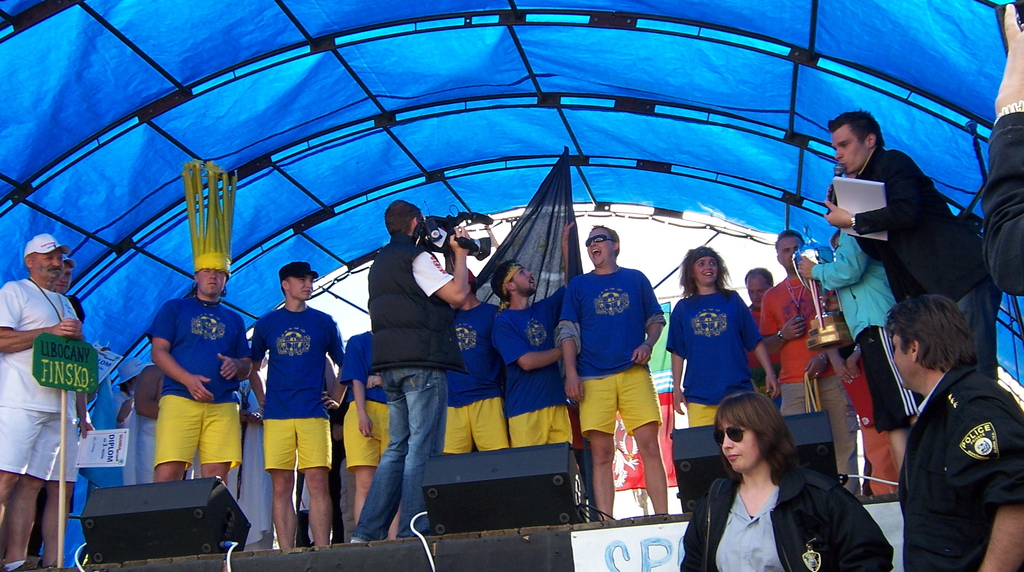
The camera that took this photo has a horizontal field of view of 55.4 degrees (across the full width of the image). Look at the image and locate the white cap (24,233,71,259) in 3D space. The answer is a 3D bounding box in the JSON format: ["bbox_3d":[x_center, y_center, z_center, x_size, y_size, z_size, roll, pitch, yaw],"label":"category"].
[{"bbox_3d":[-2.584,-0.223,5.430,0.265,0.142,0.178,-9,-18,15],"label":"white cap"}]

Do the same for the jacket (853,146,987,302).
[{"bbox_3d":[1.732,-0.257,4.150,0.460,0.680,0.490,-30,-12,12],"label":"jacket"}]

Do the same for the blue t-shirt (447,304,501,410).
[{"bbox_3d":[-0.318,0.422,6.020,0.540,0.670,0.290,-6,-17,5],"label":"blue t-shirt"}]

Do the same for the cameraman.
[{"bbox_3d":[-0.538,0.380,4.980,0.600,1.770,0.560,9,-22,-38],"label":"cameraman"}]

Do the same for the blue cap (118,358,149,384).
[{"bbox_3d":[-2.731,0.622,7.100,0.280,0.160,0.260,-25,-3,28],"label":"blue cap"}]

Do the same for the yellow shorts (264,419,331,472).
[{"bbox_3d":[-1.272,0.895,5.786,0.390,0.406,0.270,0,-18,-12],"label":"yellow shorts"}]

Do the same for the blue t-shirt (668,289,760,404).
[{"bbox_3d":[1.144,0.339,5.522,0.520,0.678,0.280,-8,-18,11],"label":"blue t-shirt"}]

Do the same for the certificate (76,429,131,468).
[{"bbox_3d":[-2.282,0.909,5.450,0.297,0.210,0.008,-4,-20,10],"label":"certificate"}]

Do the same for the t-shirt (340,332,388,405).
[{"bbox_3d":[-0.819,0.508,6.080,0.500,0.620,0.280,-5,-17,2],"label":"t-shirt"}]

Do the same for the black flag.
[{"bbox_3d":[0.125,-0.368,6.250,0.660,1.050,0.280,-6,-17,7],"label":"black flag"}]

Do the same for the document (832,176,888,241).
[{"bbox_3d":[1.418,-0.309,3.950,0.215,0.020,0.290,0,-55,10],"label":"document"}]

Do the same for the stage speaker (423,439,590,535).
[{"bbox_3d":[-0.024,0.996,4.737,0.685,0.373,0.460,-8,-18,13],"label":"stage speaker"}]

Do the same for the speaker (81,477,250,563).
[{"bbox_3d":[-1.817,1.225,5.120,0.740,0.390,0.420,-8,-17,12],"label":"speaker"}]

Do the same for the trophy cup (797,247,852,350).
[{"bbox_3d":[1.688,0.031,5.361,0.260,0.655,0.220,-10,-19,17],"label":"trophy cup"}]

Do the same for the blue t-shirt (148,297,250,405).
[{"bbox_3d":[-1.921,0.396,6.000,0.600,0.670,0.350,0,-17,-12],"label":"blue t-shirt"}]

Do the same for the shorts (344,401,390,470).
[{"bbox_3d":[-0.845,0.874,5.786,0.290,0.439,0.360,-15,-21,31],"label":"shorts"}]

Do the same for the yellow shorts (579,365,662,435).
[{"bbox_3d":[0.608,0.641,5.521,0.440,0.429,0.290,-6,-18,6],"label":"yellow shorts"}]

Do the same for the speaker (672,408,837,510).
[{"bbox_3d":[1.029,0.756,4.047,0.620,0.360,0.420,-10,-19,18],"label":"speaker"}]

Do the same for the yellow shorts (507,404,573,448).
[{"bbox_3d":[0.158,0.743,5.611,0.380,0.402,0.280,6,-20,-29],"label":"yellow shorts"}]

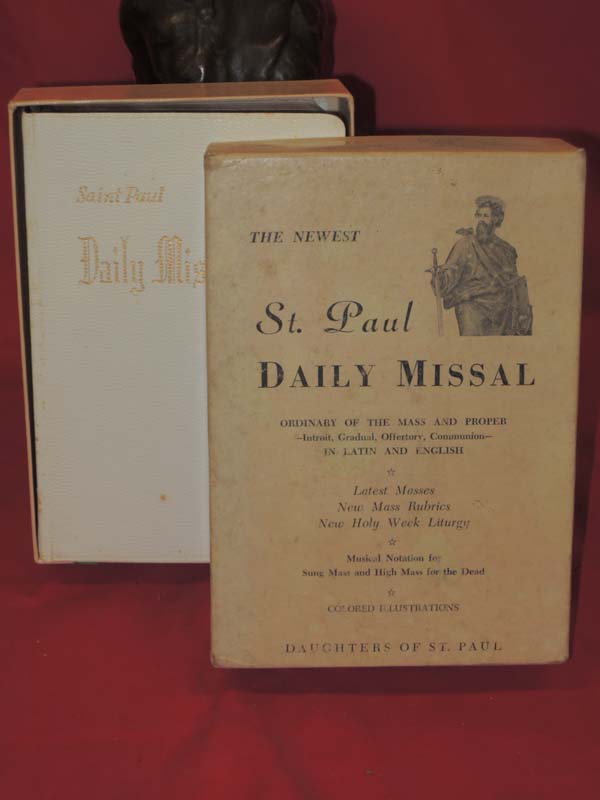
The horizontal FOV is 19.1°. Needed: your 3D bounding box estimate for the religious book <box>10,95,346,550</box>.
[{"bbox_3d":[-0.041,-0.028,0.656,0.118,0.169,0.050,-2,15,-3],"label":"religious book"}]

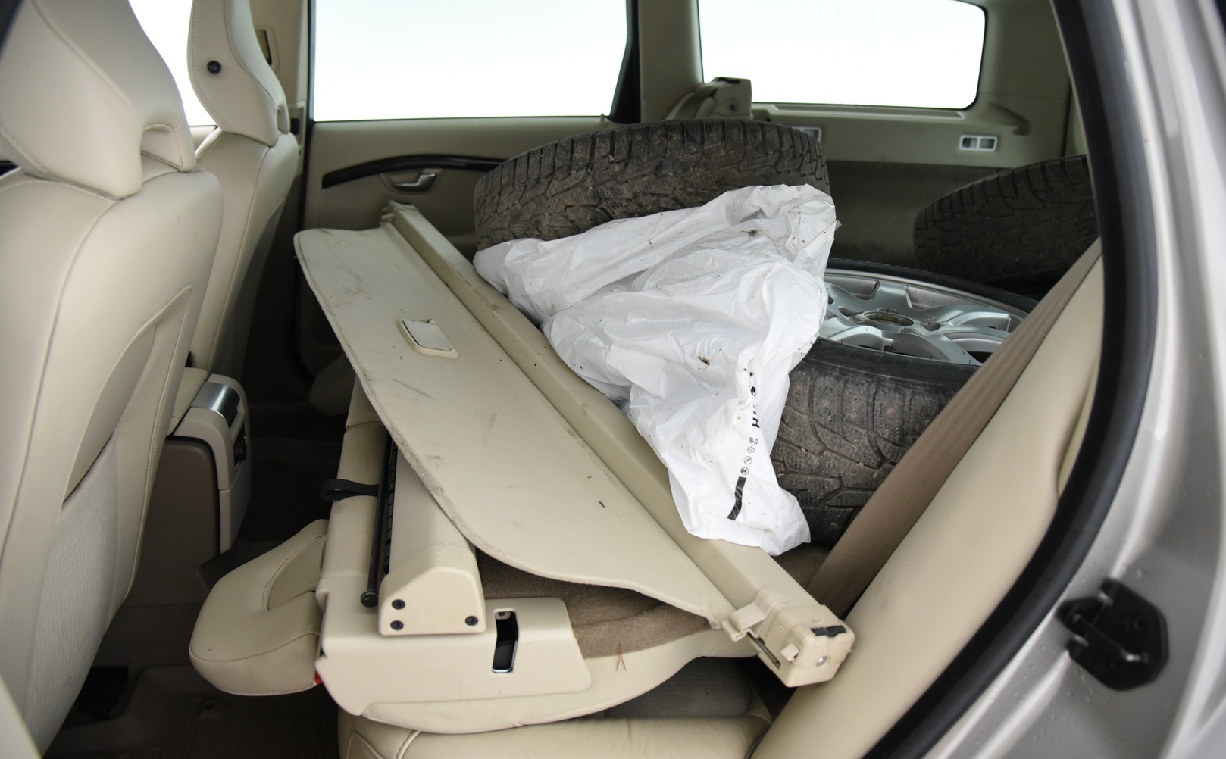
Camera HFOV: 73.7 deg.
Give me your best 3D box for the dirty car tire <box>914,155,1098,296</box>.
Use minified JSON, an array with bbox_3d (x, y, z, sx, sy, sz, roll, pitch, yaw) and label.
[{"bbox_3d":[0.900,-0.235,1.540,0.665,0.215,0.665,1,-6,0],"label":"dirty car tire"}]

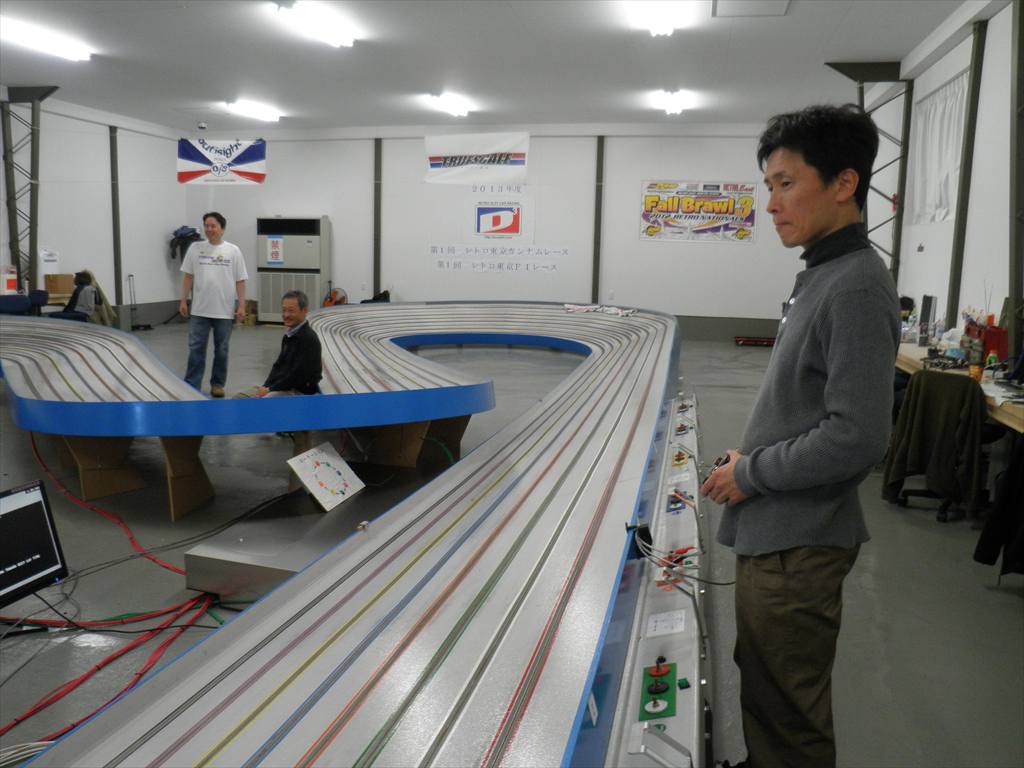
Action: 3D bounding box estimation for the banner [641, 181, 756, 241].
[{"bbox_3d":[3.086,-2.843,13.725,1.850,0.965,0.030,3,9,12],"label":"banner"}]

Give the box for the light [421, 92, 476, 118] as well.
[{"bbox_3d":[-0.916,-4.060,12.123,0.300,0.110,1.250,3,9,12],"label":"light"}]

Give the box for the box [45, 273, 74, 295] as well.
[{"bbox_3d":[-6.616,-1.466,12.110,0.350,0.290,0.270,-5,11,-36],"label":"box"}]

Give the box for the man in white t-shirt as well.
[{"bbox_3d":[-2.756,-0.732,7.705,0.570,1.690,0.360,-2,9,-20],"label":"man in white t-shirt"}]

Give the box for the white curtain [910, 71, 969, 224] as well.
[{"bbox_3d":[4.028,-2.193,7.817,0.100,1.280,1.720,3,9,12],"label":"white curtain"}]

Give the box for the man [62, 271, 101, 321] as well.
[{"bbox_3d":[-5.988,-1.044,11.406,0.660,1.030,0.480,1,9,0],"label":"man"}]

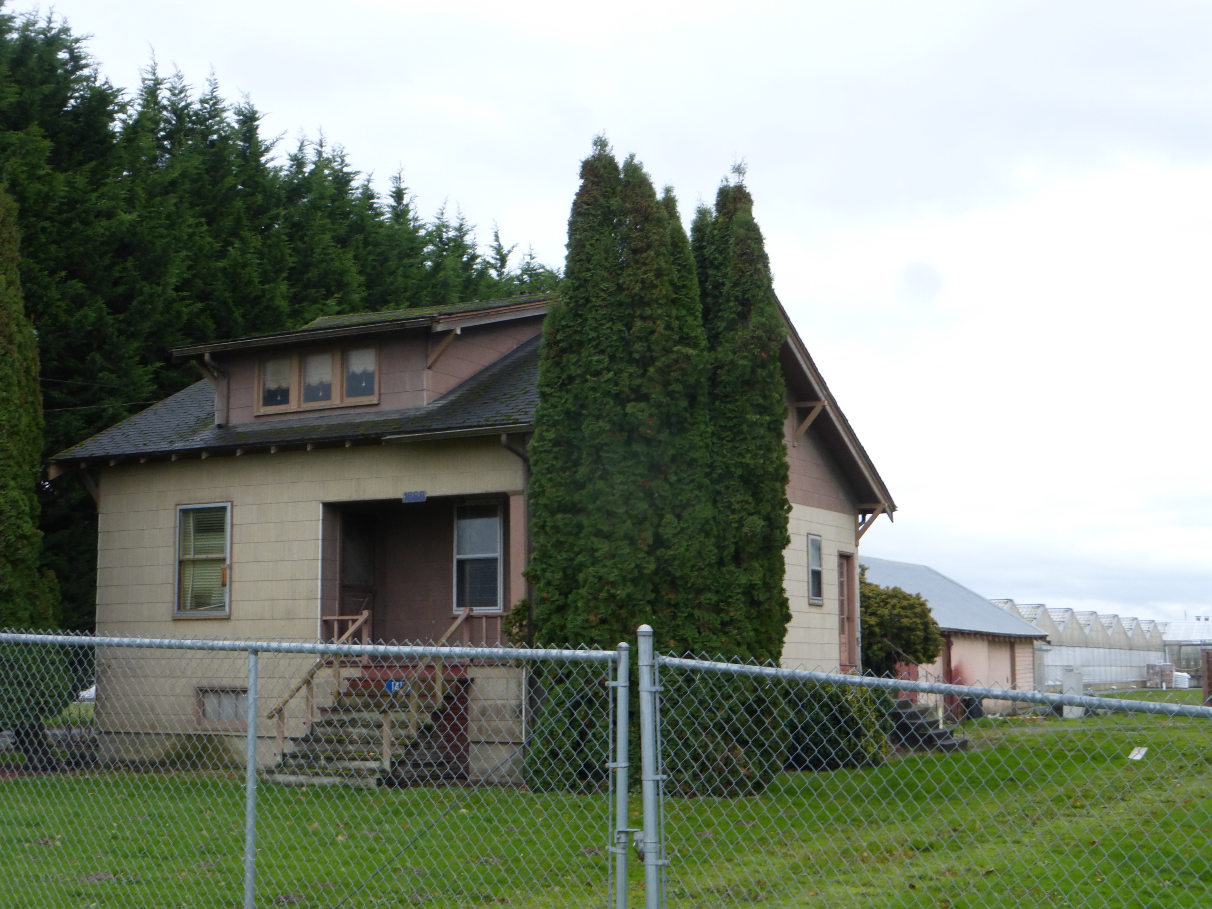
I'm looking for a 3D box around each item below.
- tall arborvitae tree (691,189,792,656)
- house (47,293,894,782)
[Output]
[{"bbox_3d":[1.597,0.367,21.750,1.300,7.350,1.400,-1,-7,4],"label":"tall arborvitae tree"},{"bbox_3d":[-1.408,1.097,30.469,8.450,7.970,13.650,-4,-8,28],"label":"house"}]

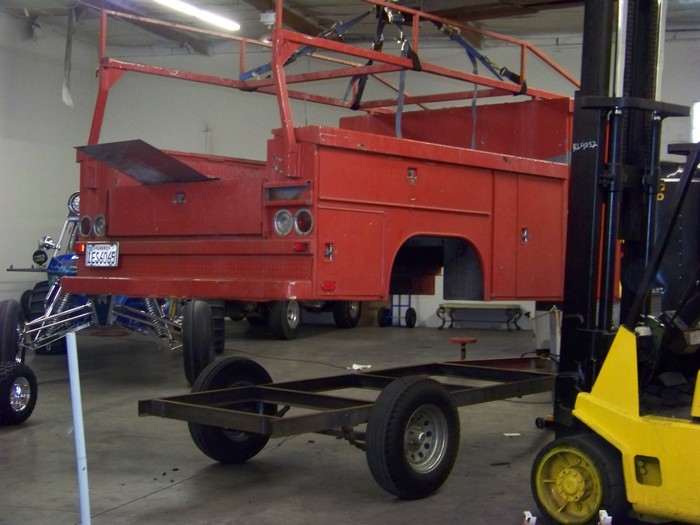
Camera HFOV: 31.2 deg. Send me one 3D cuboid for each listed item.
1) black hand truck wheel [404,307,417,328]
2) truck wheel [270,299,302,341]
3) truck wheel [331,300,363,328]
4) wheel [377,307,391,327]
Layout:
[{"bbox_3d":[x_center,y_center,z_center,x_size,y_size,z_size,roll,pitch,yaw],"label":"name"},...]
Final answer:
[{"bbox_3d":[0.942,0.855,19.300,0.095,0.300,0.300,1,2,18],"label":"black hand truck wheel"},{"bbox_3d":[-0.900,0.722,17.500,0.235,0.710,0.710,1,2,18],"label":"truck wheel"},{"bbox_3d":[-0.045,0.668,19.600,0.235,0.710,0.710,1,2,18],"label":"truck wheel"},{"bbox_3d":[0.534,0.851,19.400,0.095,0.300,0.300,1,2,18],"label":"wheel"}]

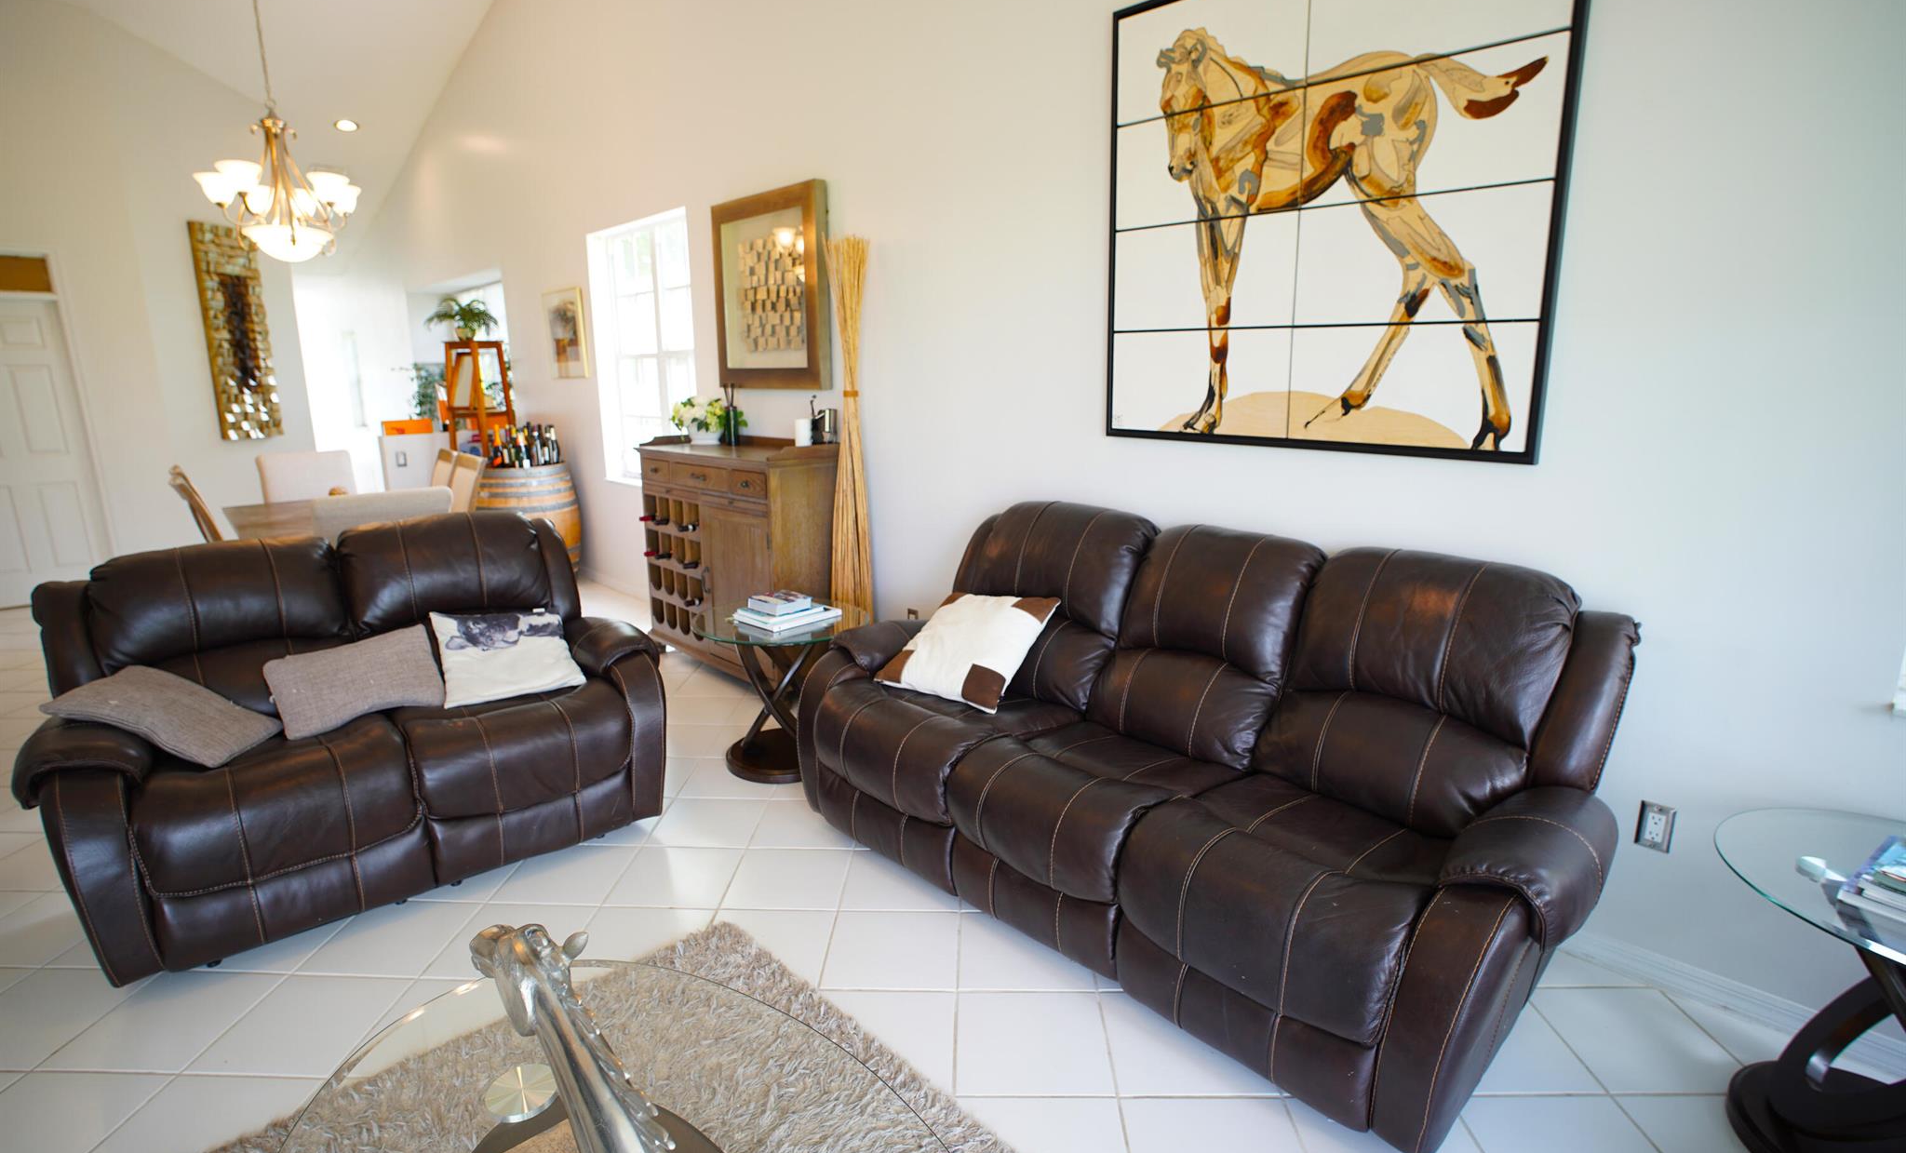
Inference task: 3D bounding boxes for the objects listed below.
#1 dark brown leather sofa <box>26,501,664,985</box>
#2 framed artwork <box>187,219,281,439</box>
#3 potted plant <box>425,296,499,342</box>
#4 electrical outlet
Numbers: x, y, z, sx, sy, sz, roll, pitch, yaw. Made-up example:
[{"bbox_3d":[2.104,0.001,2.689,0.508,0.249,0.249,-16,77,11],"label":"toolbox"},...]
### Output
[{"bbox_3d":[-1.753,0.350,2.645,1.580,1.020,0.940,-10,16,-37],"label":"dark brown leather sofa"},{"bbox_3d":[-5.320,-1.794,6.311,0.055,1.500,0.490,0,14,1],"label":"framed artwork"},{"bbox_3d":[-3.829,-2.002,6.600,0.480,0.310,0.450,-7,16,-28],"label":"potted plant"},{"bbox_3d":[1.774,0.633,2.136,0.071,0.116,0.012,13,19,42],"label":"electrical outlet"}]

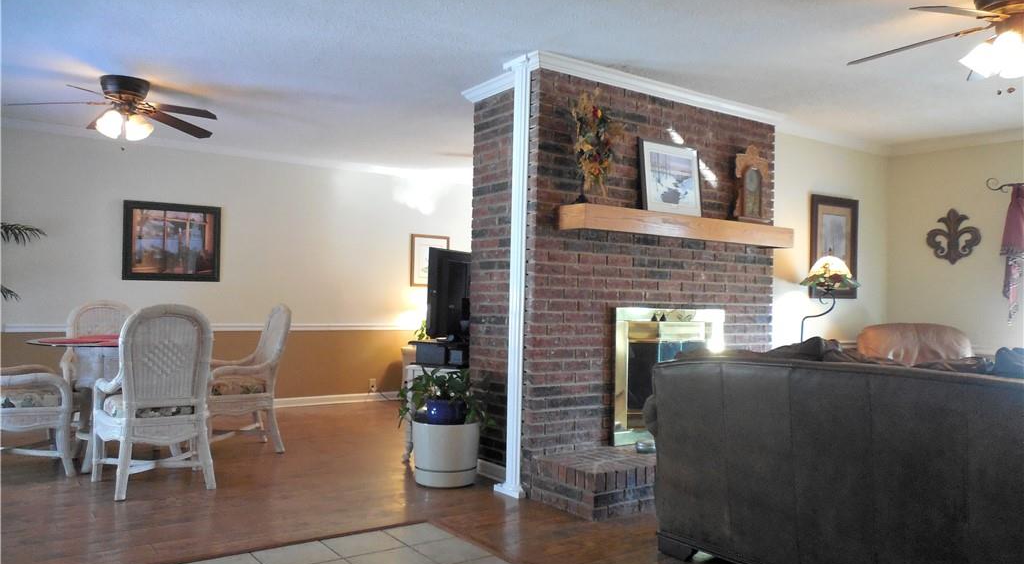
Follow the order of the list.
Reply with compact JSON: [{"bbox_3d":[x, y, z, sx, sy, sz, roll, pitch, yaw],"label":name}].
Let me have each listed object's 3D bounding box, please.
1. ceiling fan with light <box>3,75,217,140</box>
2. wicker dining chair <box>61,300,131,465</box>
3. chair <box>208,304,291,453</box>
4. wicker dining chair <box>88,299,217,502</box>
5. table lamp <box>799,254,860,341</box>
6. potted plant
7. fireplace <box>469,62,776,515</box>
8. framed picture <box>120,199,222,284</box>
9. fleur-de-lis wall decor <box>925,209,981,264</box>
[{"bbox_3d":[-2.525,-1.118,4.793,1.290,0.390,1.290,2,-2,-35],"label":"ceiling fan with light"},{"bbox_3d":[-2.818,0.635,5.145,0.600,1.010,0.600,2,-2,-35],"label":"wicker dining chair"},{"bbox_3d":[-1.893,0.654,5.104,0.600,1.010,0.600,2,-2,-35],"label":"chair"},{"bbox_3d":[-1.992,0.629,4.175,0.600,1.010,0.600,2,-2,-35],"label":"wicker dining chair"},{"bbox_3d":[2.242,0.178,5.257,0.440,0.750,0.420,2,-2,-35],"label":"table lamp"},{"bbox_3d":[-0.389,0.848,4.426,0.490,0.662,0.480,1,-1,0],"label":"potted plant"},{"bbox_3d":[0.929,0.002,4.764,2.140,2.420,1.240,2,-2,-35],"label":"fireplace"},{"bbox_3d":[-2.993,-0.350,6.553,0.797,0.685,0.040,2,-2,-35],"label":"framed picture"},{"bbox_3d":[3.515,-0.361,5.904,0.030,0.457,0.410,2,-2,-35],"label":"fleur-de-lis wall decor"}]

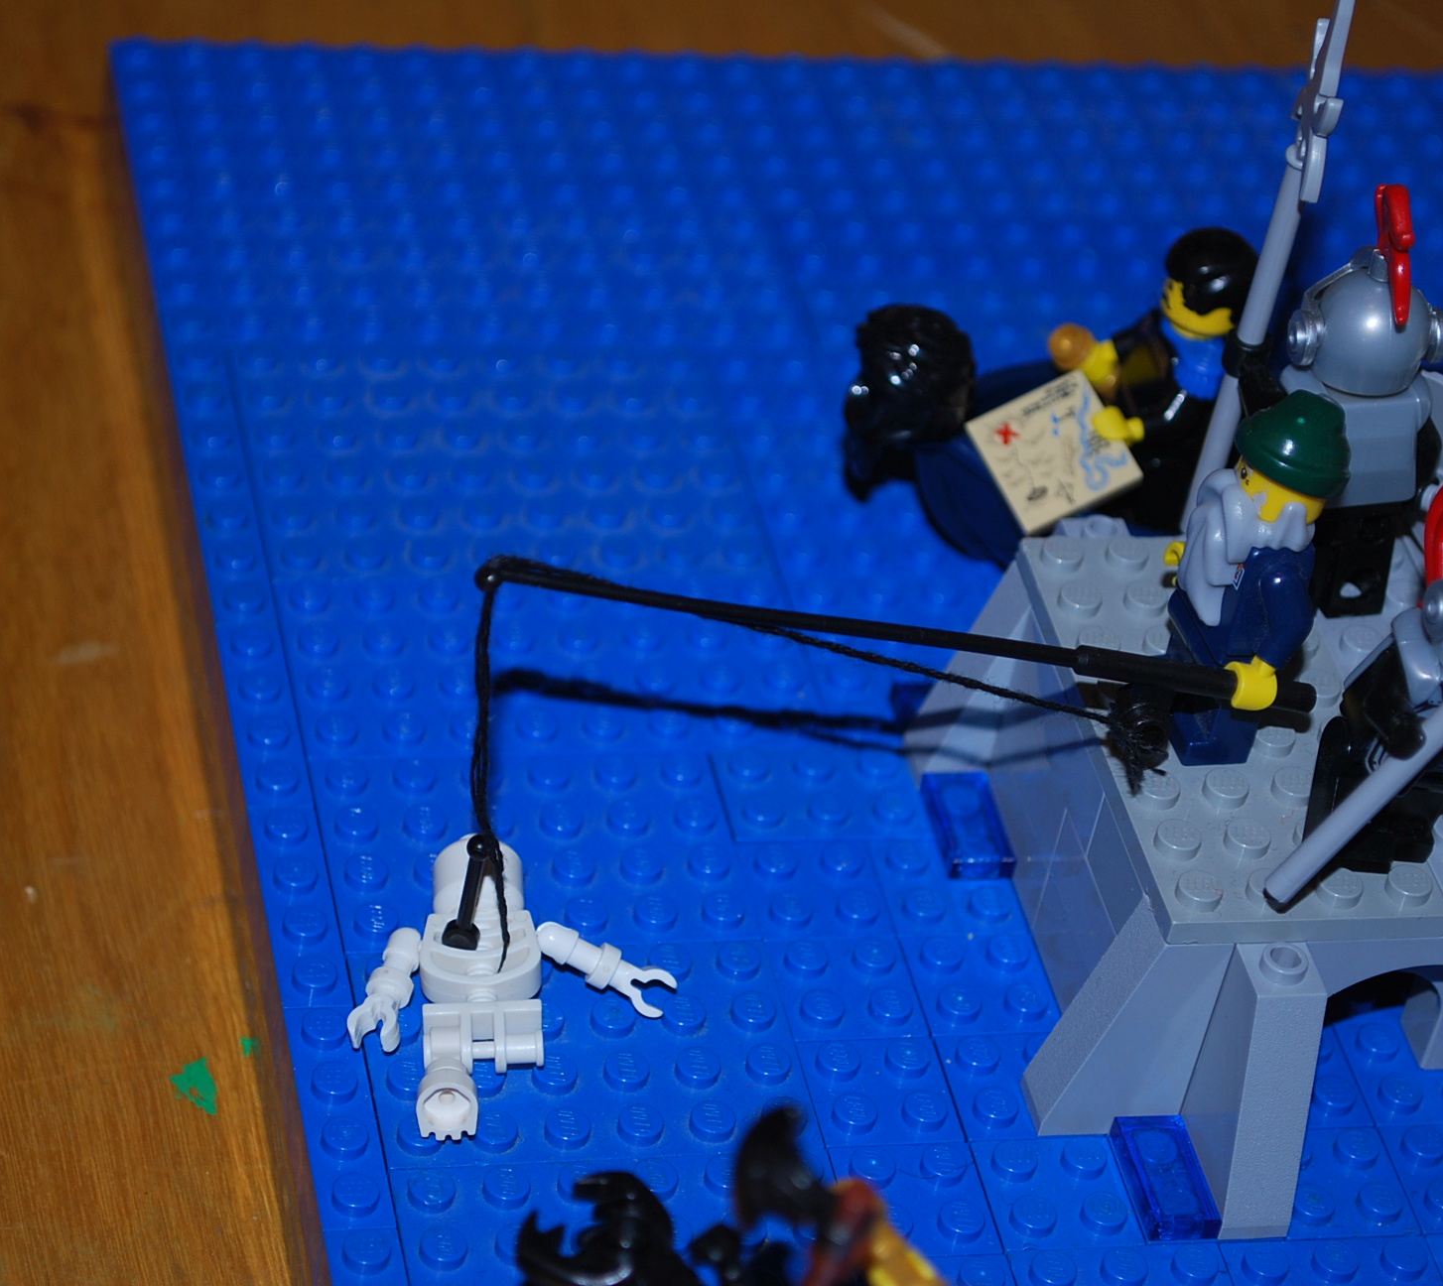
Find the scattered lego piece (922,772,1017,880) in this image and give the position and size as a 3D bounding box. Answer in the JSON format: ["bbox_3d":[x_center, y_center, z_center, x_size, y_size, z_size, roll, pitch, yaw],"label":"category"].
[{"bbox_3d":[0.029,0.022,0.518,0.008,0.003,0.016,-1,41,-15],"label":"scattered lego piece"}]

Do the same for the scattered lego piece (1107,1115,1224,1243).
[{"bbox_3d":[0.048,0.058,0.478,0.008,0.003,0.016,-1,41,-15],"label":"scattered lego piece"}]

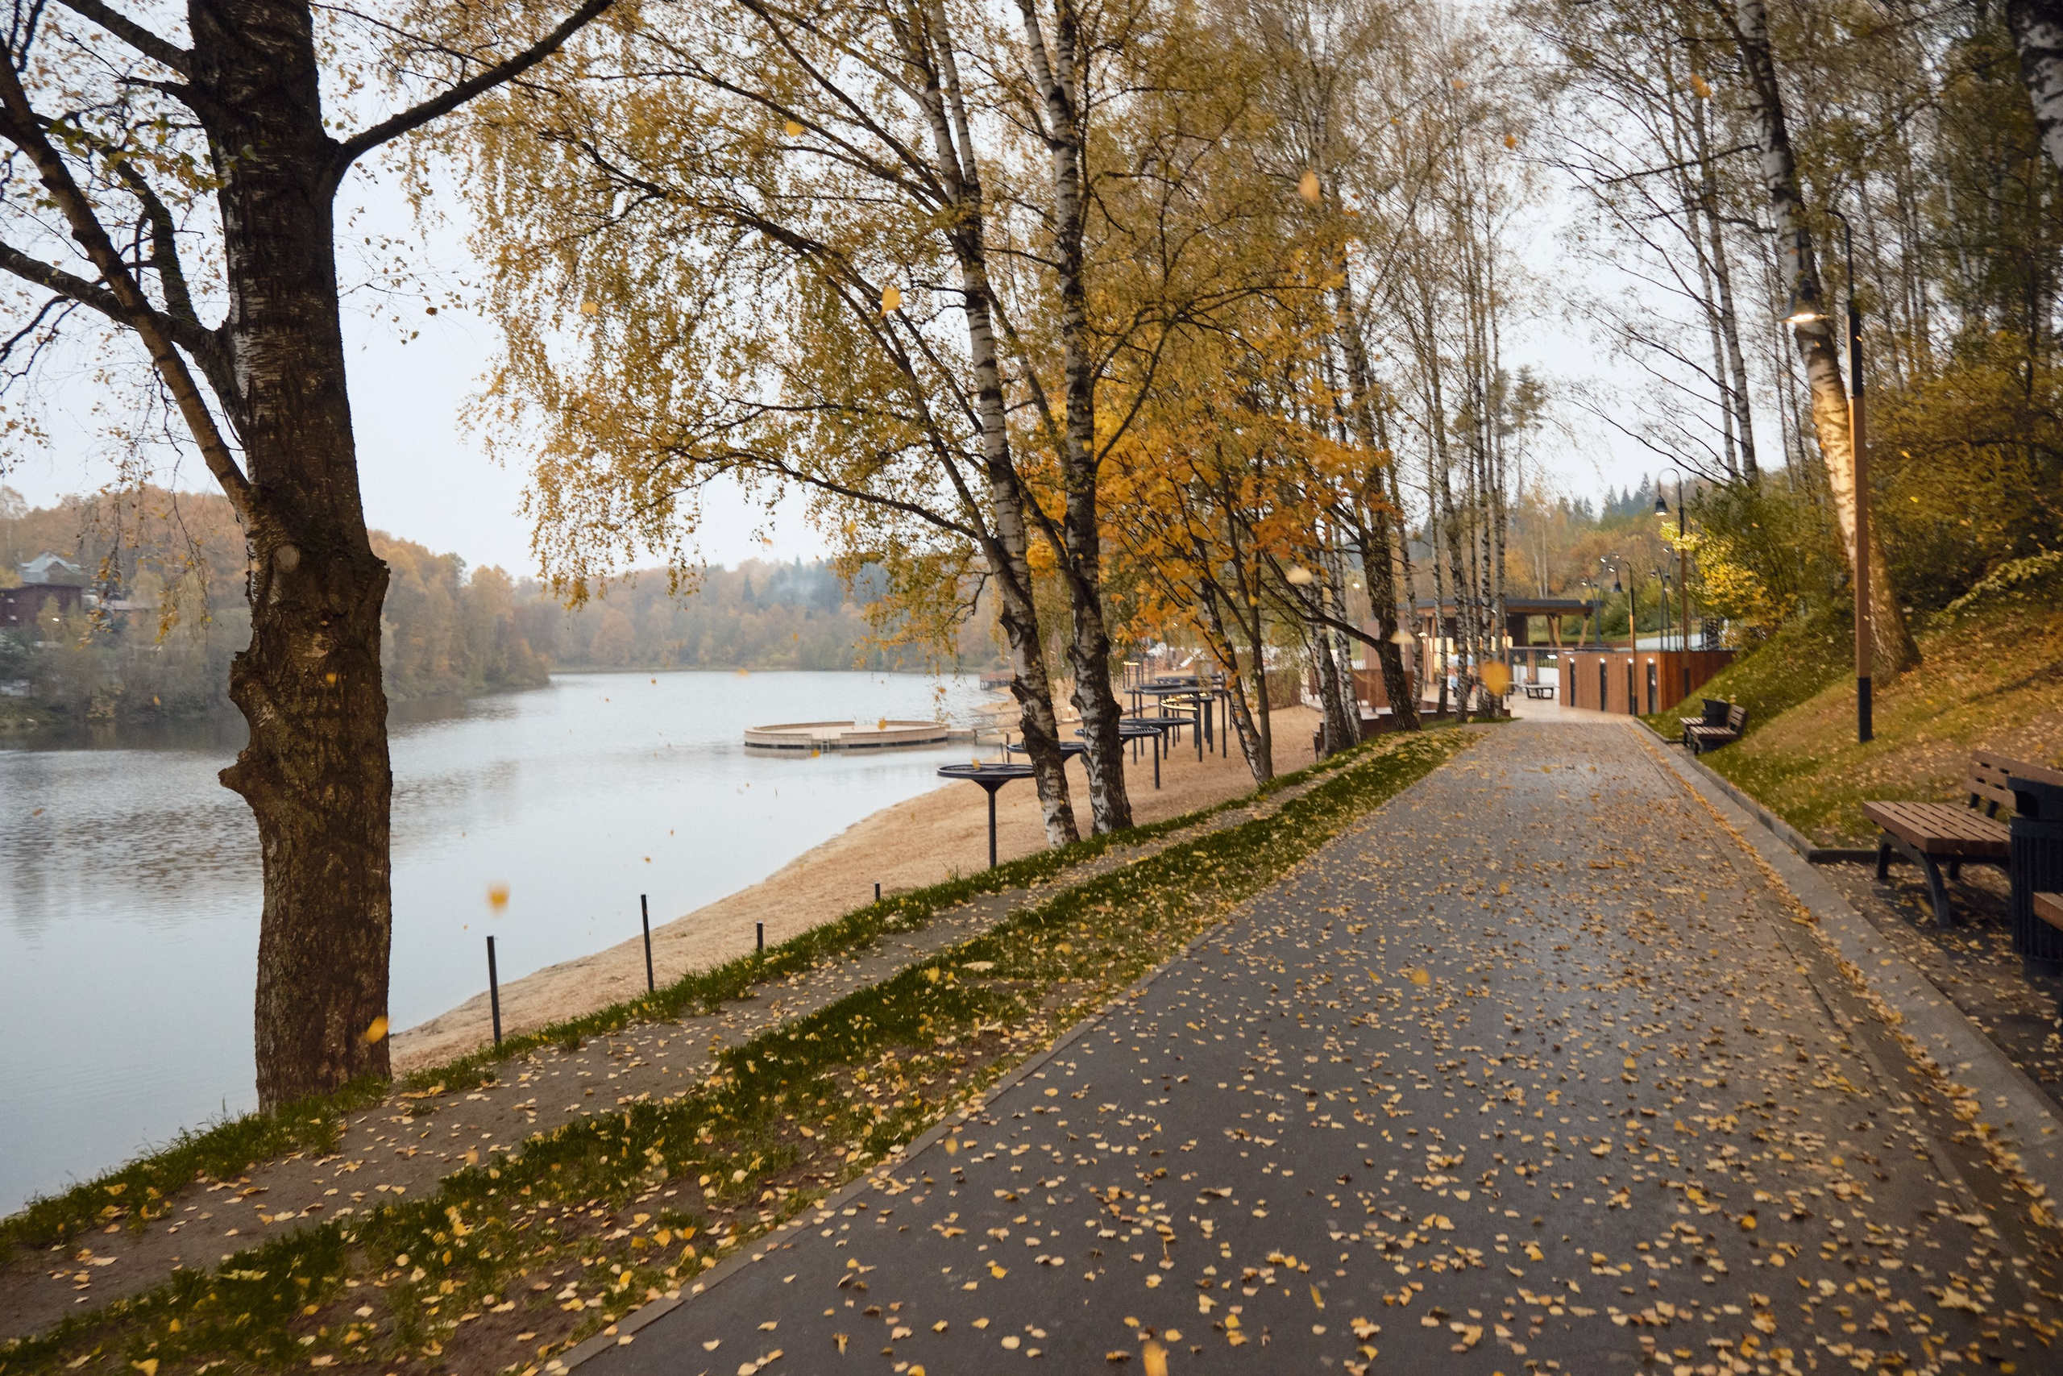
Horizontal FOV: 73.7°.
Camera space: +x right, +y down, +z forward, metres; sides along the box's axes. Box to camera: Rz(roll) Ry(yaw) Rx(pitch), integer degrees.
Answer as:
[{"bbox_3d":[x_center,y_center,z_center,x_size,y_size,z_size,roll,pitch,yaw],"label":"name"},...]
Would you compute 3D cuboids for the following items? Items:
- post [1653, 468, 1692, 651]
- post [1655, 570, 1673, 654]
[{"bbox_3d":[12.417,-2.036,26.620,0.590,4.366,0.340,-1,2,22],"label":"post"},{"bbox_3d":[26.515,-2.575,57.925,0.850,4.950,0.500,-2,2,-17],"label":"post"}]

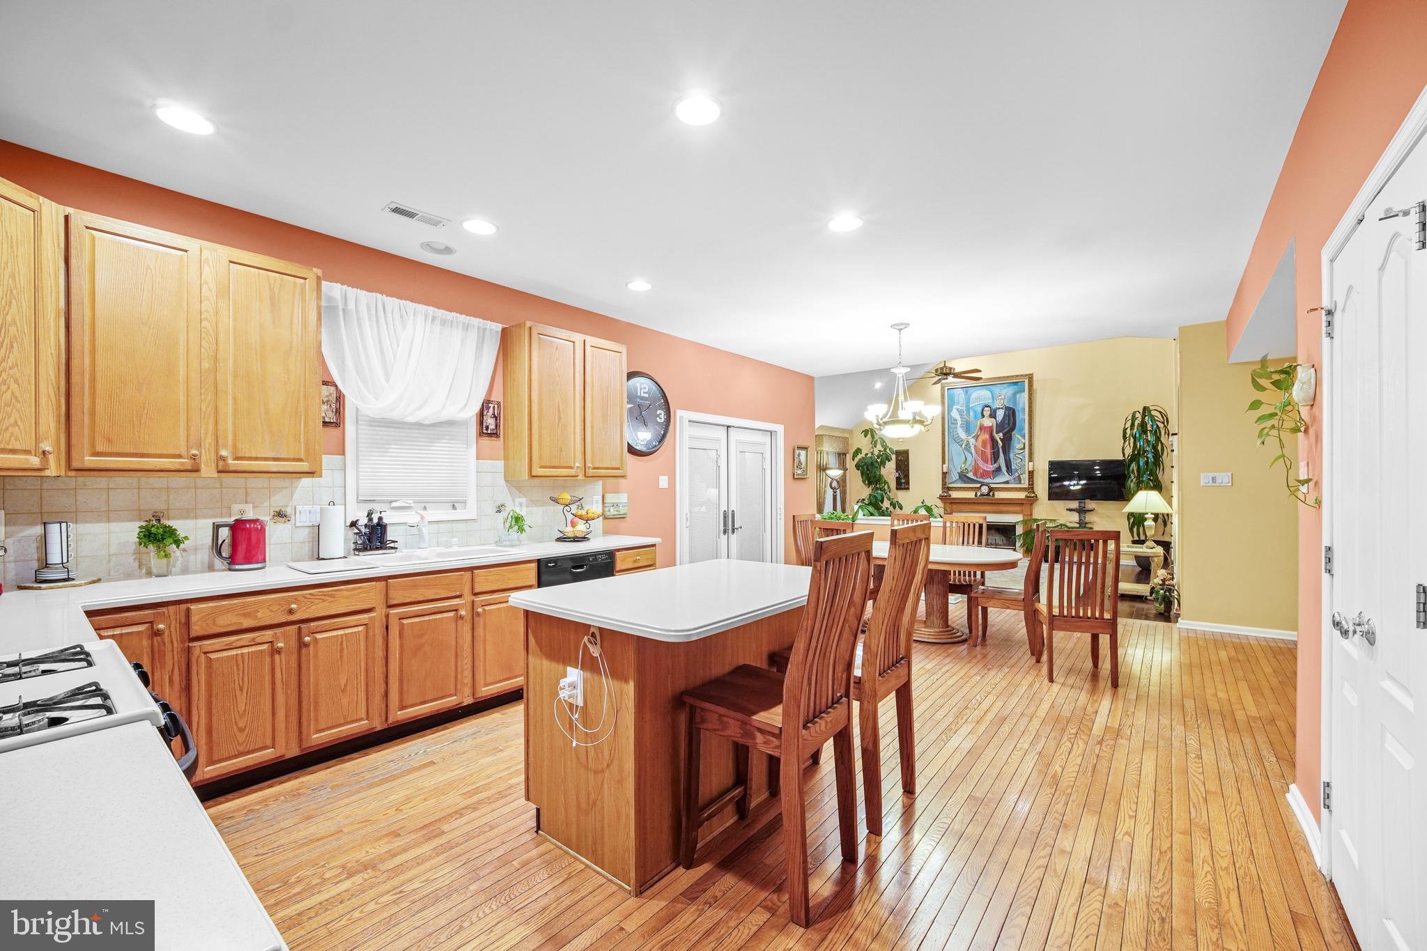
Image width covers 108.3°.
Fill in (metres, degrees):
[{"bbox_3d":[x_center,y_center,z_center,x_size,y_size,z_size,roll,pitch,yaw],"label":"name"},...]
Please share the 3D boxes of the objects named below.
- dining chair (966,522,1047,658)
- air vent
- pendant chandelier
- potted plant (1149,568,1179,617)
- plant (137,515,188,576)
[{"bbox_3d":[2.419,0.896,4.255,0.530,1.030,0.440,0,0,37],"label":"dining chair"},{"bbox_3d":[-1.543,-1.352,2.685,0.145,0.015,0.285,-1,-1,39],"label":"air vent"},{"bbox_3d":[1.668,-0.811,4.592,0.640,1.040,0.640,0,-1,42],"label":"pendant chandelier"},{"bbox_3d":[4.663,1.187,5.345,0.270,0.470,0.270,0,-1,42],"label":"potted plant"},{"bbox_3d":[-2.523,0.340,2.353,0.170,0.260,0.170,0,-1,42],"label":"plant"}]

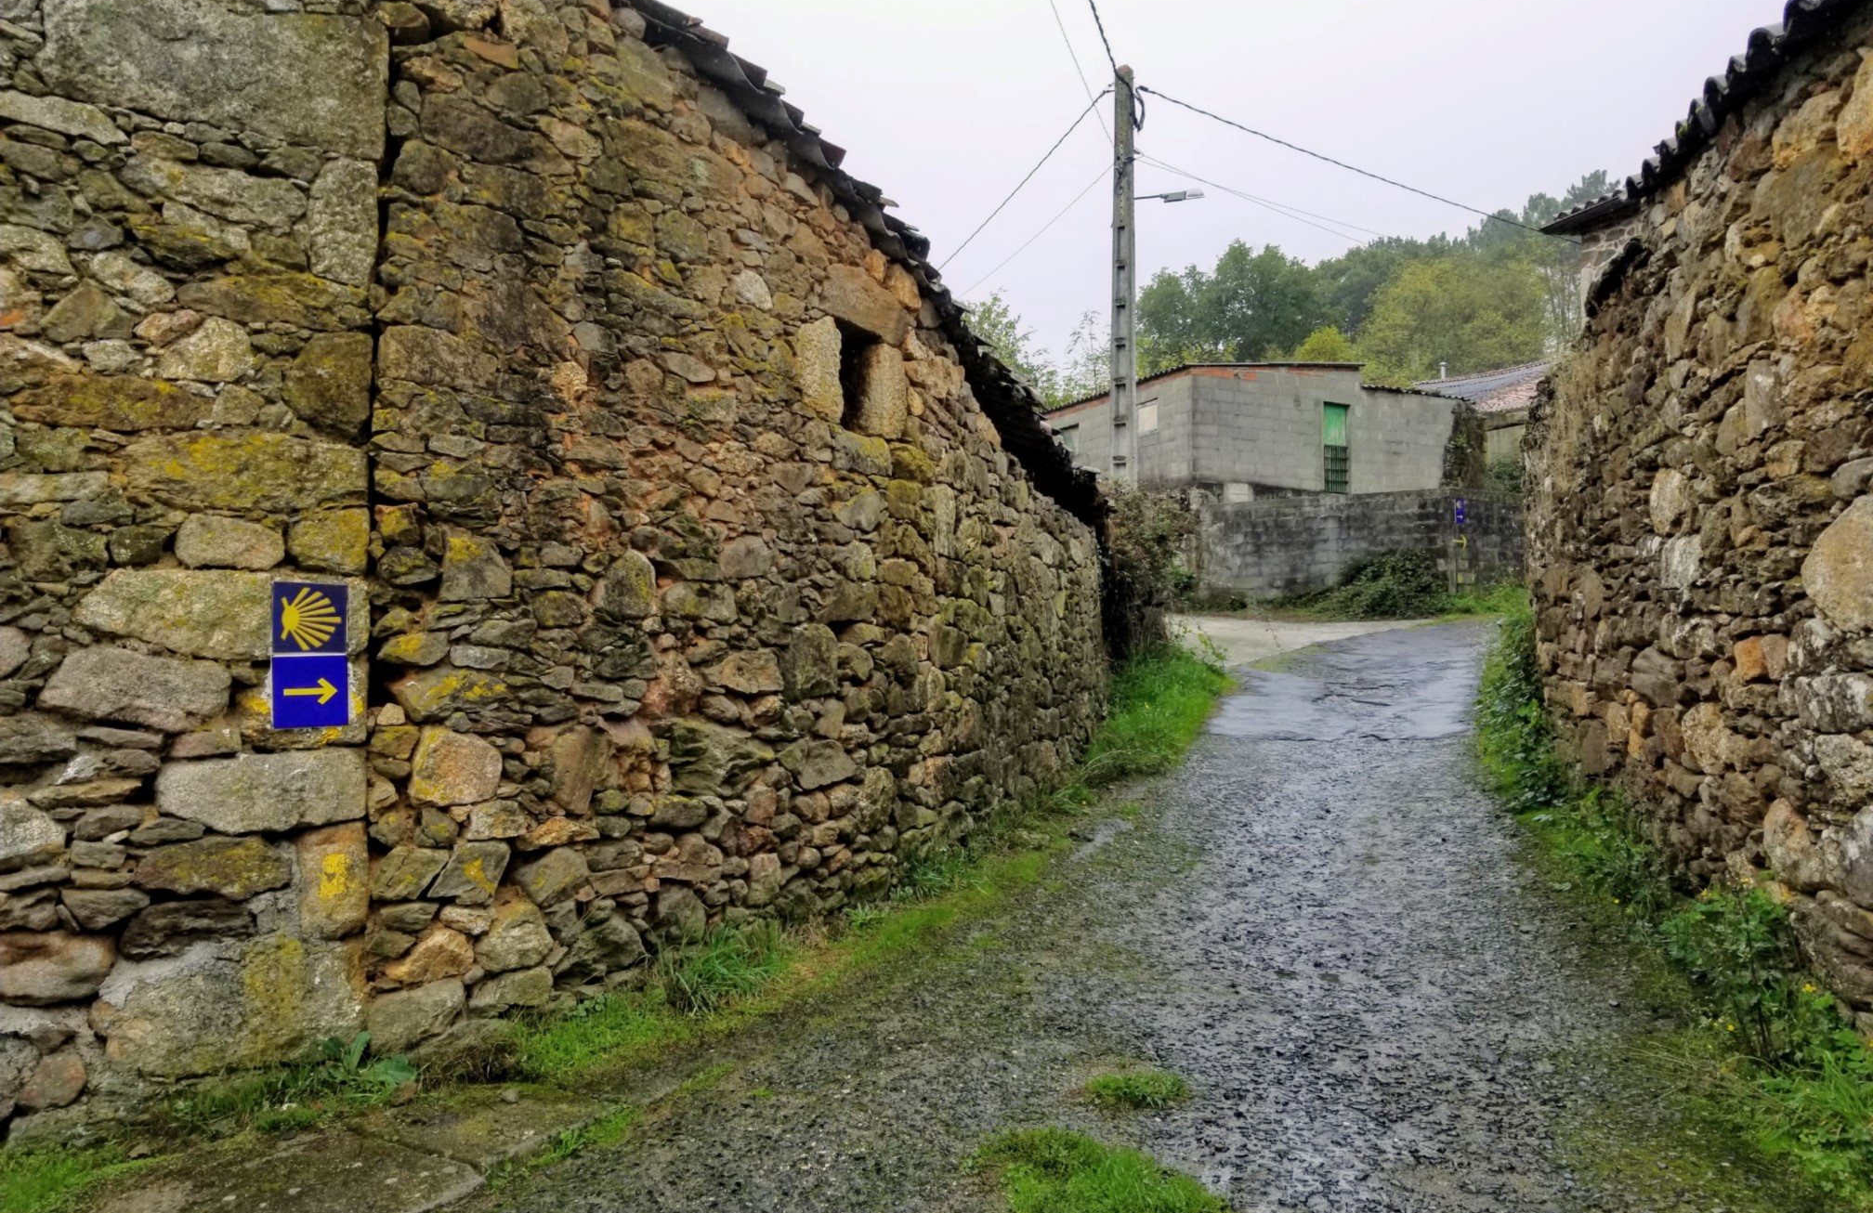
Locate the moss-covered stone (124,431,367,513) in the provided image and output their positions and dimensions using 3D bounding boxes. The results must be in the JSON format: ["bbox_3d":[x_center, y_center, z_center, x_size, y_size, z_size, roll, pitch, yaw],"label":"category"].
[{"bbox_3d":[-1.960,-0.367,3.929,0.280,0.220,0.624,-1,-2,45],"label":"moss-covered stone"}]

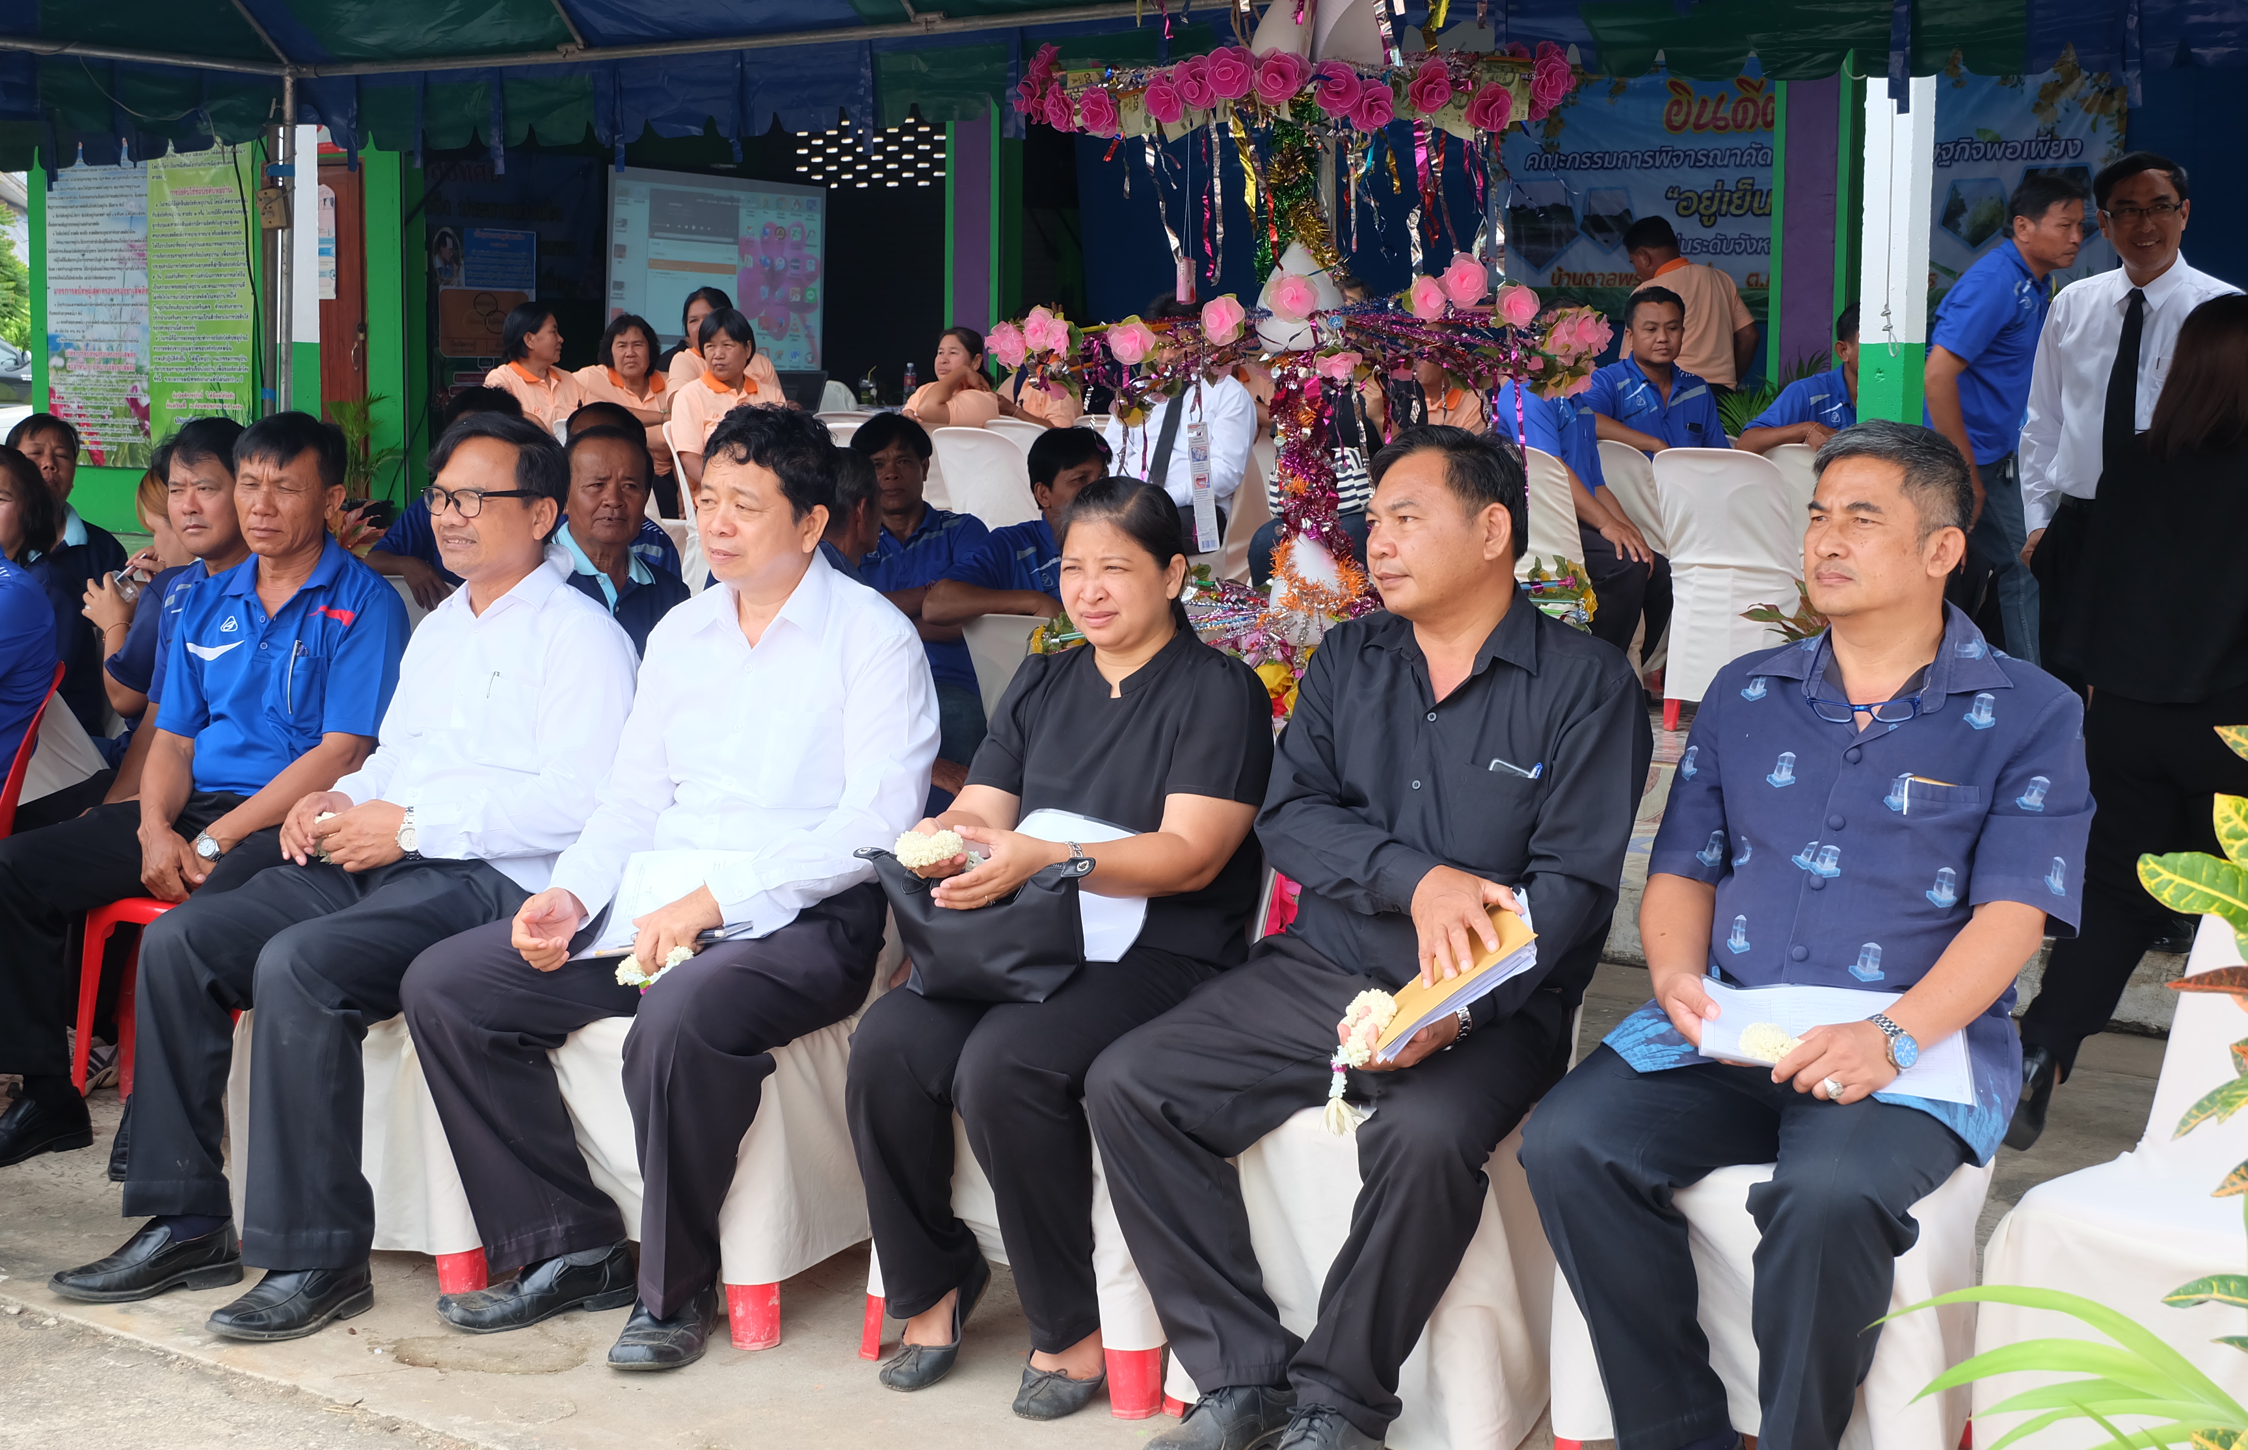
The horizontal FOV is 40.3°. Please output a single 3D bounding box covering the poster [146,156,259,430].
[{"bbox_3d":[-4.223,-1.997,14.000,0.770,1.750,0.015,5,7,36],"label":"poster"}]

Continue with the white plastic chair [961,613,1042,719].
[{"bbox_3d":[-0.014,0.145,6.840,0.450,0.810,0.500,5,7,37],"label":"white plastic chair"}]

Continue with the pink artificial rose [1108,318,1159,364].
[{"bbox_3d":[0.016,-0.696,5.550,0.088,0.085,0.070,2,6,14],"label":"pink artificial rose"}]

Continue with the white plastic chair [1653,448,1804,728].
[{"bbox_3d":[1.887,-0.420,9.097,0.450,0.810,0.500,5,7,34],"label":"white plastic chair"}]

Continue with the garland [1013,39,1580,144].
[{"bbox_3d":[0.288,-1.054,5.100,0.920,0.150,0.820,1,6,0],"label":"garland"}]

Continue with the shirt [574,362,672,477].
[{"bbox_3d":[-1.761,-1.070,10.900,0.430,0.450,0.300,-1,6,-18],"label":"shirt"}]

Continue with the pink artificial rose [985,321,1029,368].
[{"bbox_3d":[-0.214,-0.696,5.600,0.080,0.084,0.065,6,7,40],"label":"pink artificial rose"}]

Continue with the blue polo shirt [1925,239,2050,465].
[{"bbox_3d":[2.342,-1.006,8.300,0.300,0.610,0.460,13,10,27],"label":"blue polo shirt"}]

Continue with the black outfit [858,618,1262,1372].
[{"bbox_3d":[-0.055,0.349,4.030,0.470,0.940,0.560,4,7,29],"label":"black outfit"}]

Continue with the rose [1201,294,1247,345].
[{"bbox_3d":[0.180,-0.721,5.450,0.085,0.088,0.070,2,6,14],"label":"rose"}]

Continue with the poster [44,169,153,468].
[{"bbox_3d":[-5.364,-2.233,16.000,0.760,1.780,0.020,4,7,28],"label":"poster"}]

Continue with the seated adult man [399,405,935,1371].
[{"bbox_3d":[-0.575,0.200,4.320,0.580,1.270,0.630,4,7,32],"label":"seated adult man"}]

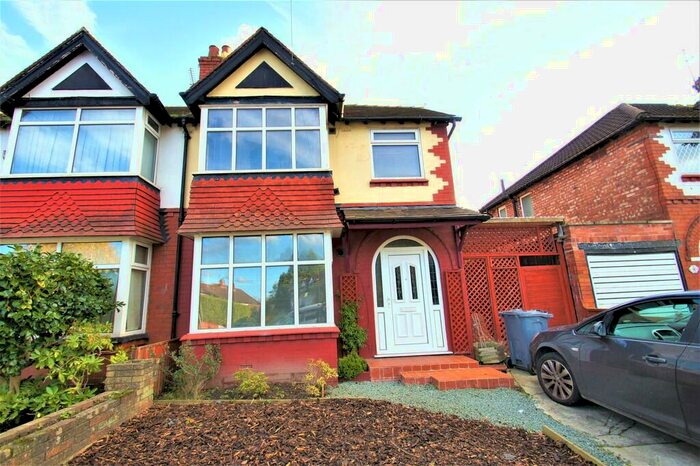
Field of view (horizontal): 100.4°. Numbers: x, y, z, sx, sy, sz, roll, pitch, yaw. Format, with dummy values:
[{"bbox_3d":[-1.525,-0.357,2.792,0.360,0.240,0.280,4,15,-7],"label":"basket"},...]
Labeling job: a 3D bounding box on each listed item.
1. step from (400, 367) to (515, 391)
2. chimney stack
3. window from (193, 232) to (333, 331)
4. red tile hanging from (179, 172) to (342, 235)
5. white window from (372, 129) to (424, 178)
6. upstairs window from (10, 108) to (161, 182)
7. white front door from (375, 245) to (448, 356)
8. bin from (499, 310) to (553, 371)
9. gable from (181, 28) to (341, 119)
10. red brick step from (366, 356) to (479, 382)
[{"bbox_3d":[1.636,2.276,4.530,1.591,0.117,0.505,-2,-12,-4],"label":"step"},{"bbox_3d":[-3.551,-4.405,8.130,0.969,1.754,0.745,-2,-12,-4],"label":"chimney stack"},{"bbox_3d":[-1.494,0.861,5.264,2.382,1.632,0.622,-2,-12,-4],"label":"window"},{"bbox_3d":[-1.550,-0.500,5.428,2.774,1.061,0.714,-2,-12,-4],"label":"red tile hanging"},{"bbox_3d":[1.042,-1.722,6.340,1.108,1.153,0.102,-2,-12,-4],"label":"white window"},{"bbox_3d":[-4.997,-1.611,5.592,2.244,1.387,0.622,-2,-12,-4],"label":"upstairs window"},{"bbox_3d":[1.152,1.191,5.742,1.392,2.300,0.122,-2,-12,-4],"label":"white front door"},{"bbox_3d":[3.215,1.914,5.244,0.630,1.010,0.550,1,-12,-16],"label":"bin"},{"bbox_3d":[-1.681,-3.059,5.955,3.009,1.775,0.867,-2,-12,-4],"label":"gable"},{"bbox_3d":[1.224,2.359,5.119,1.816,0.235,0.745,-2,-12,-4],"label":"red brick step"}]

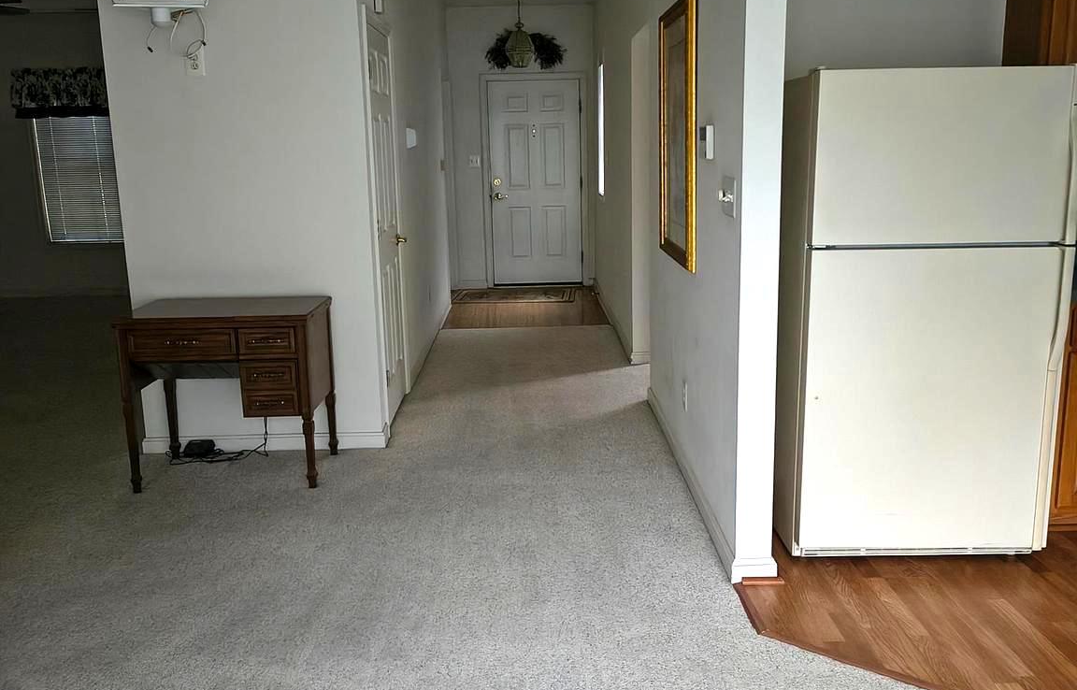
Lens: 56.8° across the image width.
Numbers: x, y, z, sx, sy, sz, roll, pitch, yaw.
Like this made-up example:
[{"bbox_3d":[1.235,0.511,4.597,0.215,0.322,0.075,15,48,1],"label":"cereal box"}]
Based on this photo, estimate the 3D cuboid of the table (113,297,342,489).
[{"bbox_3d":[-1.392,0.215,4.549,0.826,0.761,0.527,-1,12,0],"label":"table"}]

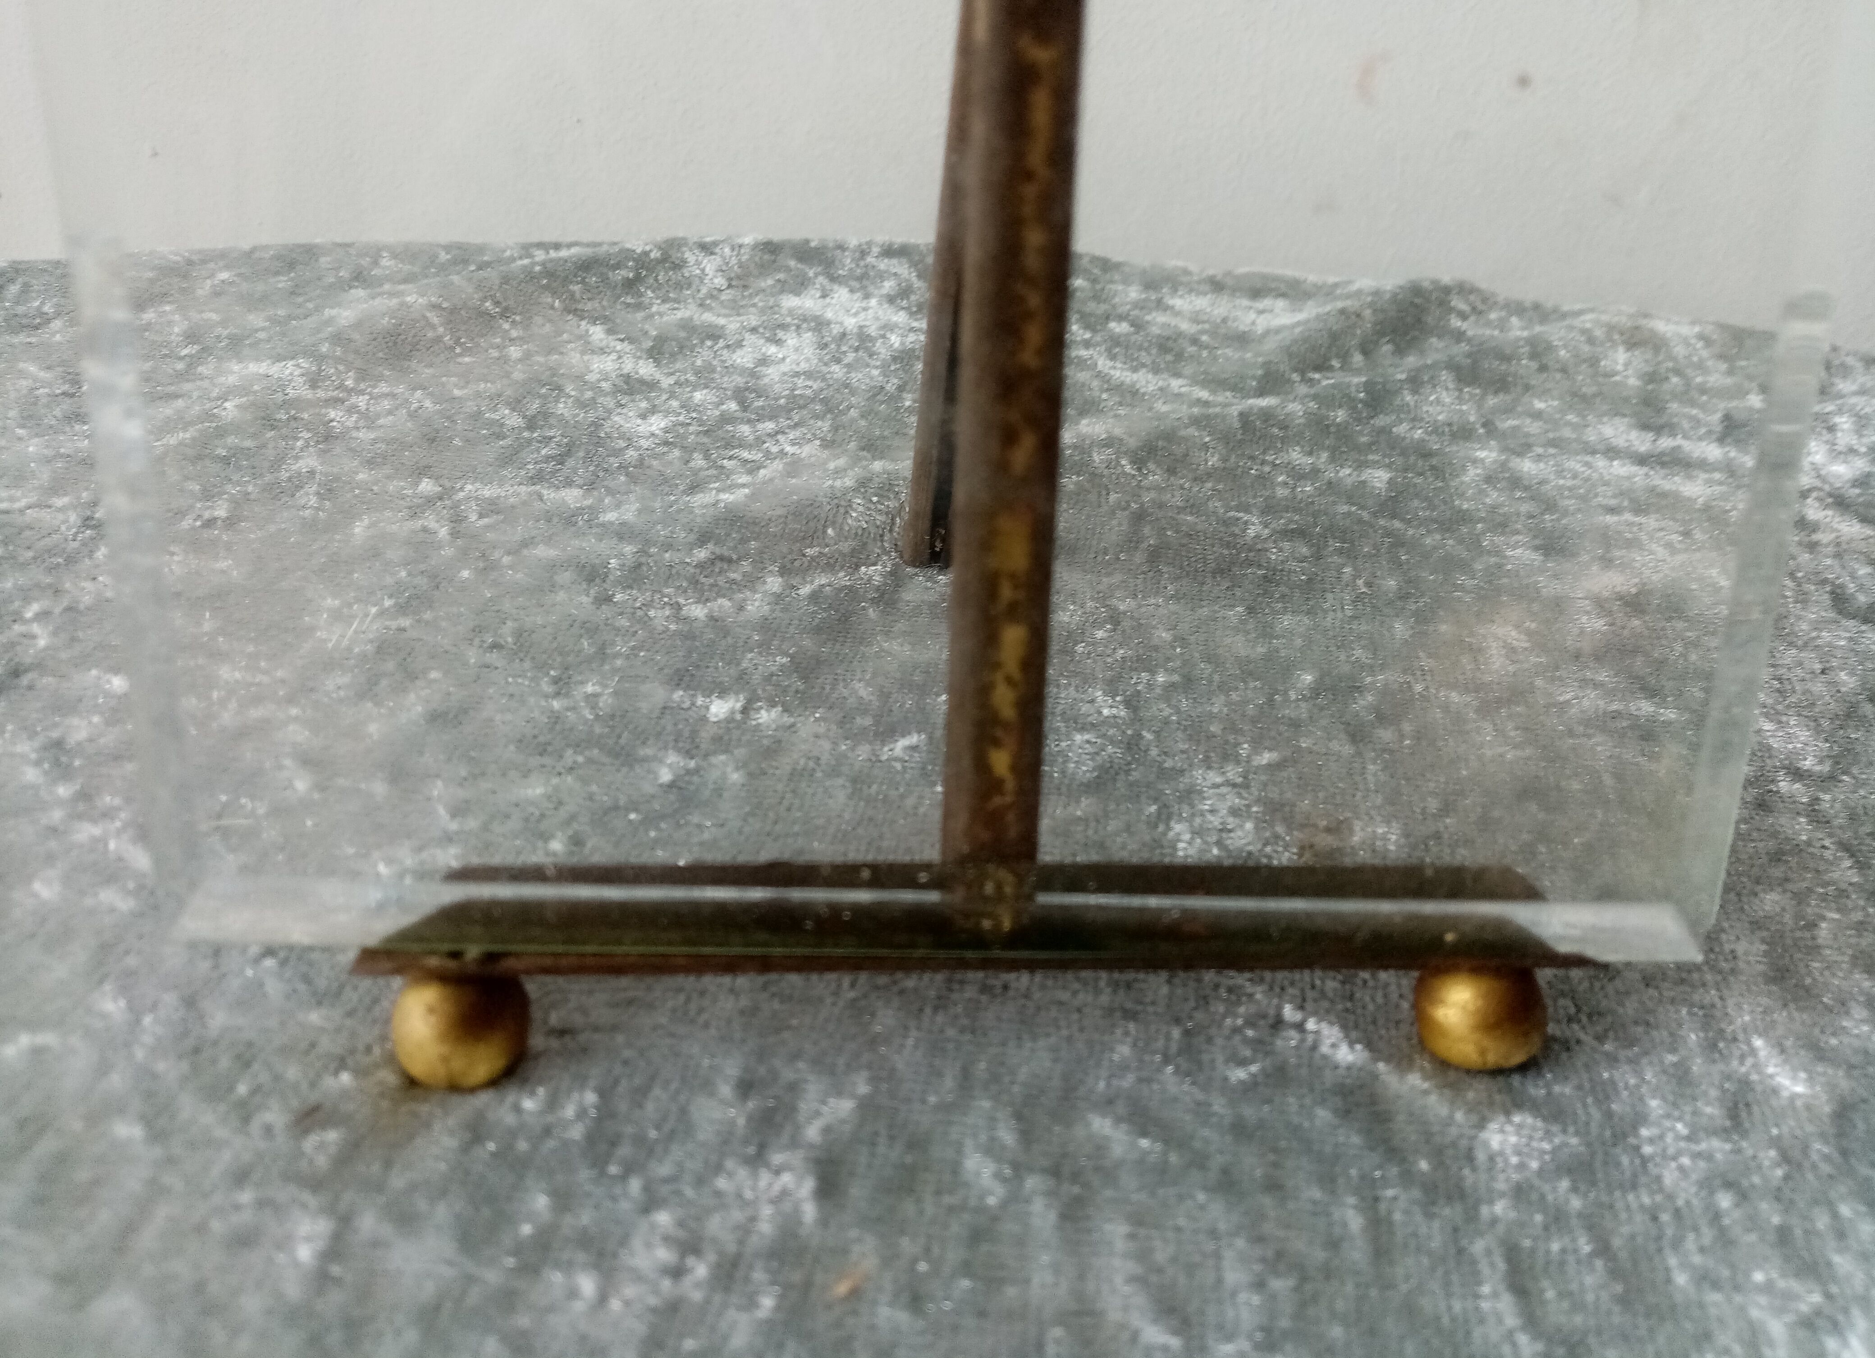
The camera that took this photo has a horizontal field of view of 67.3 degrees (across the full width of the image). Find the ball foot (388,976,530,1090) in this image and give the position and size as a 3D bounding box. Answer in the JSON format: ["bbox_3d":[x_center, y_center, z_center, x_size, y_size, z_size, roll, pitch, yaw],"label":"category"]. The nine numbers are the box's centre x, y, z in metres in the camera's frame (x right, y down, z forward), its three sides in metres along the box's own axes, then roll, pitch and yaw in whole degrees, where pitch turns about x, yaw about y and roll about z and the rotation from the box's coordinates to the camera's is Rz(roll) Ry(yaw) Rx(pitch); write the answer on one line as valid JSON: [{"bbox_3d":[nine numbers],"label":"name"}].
[{"bbox_3d":[-0.053,0.038,0.155,0.014,0.014,0.014,4,36,3],"label":"ball foot"}]

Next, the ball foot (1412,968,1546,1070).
[{"bbox_3d":[0.062,0.037,0.162,0.014,0.014,0.014,4,36,3],"label":"ball foot"}]

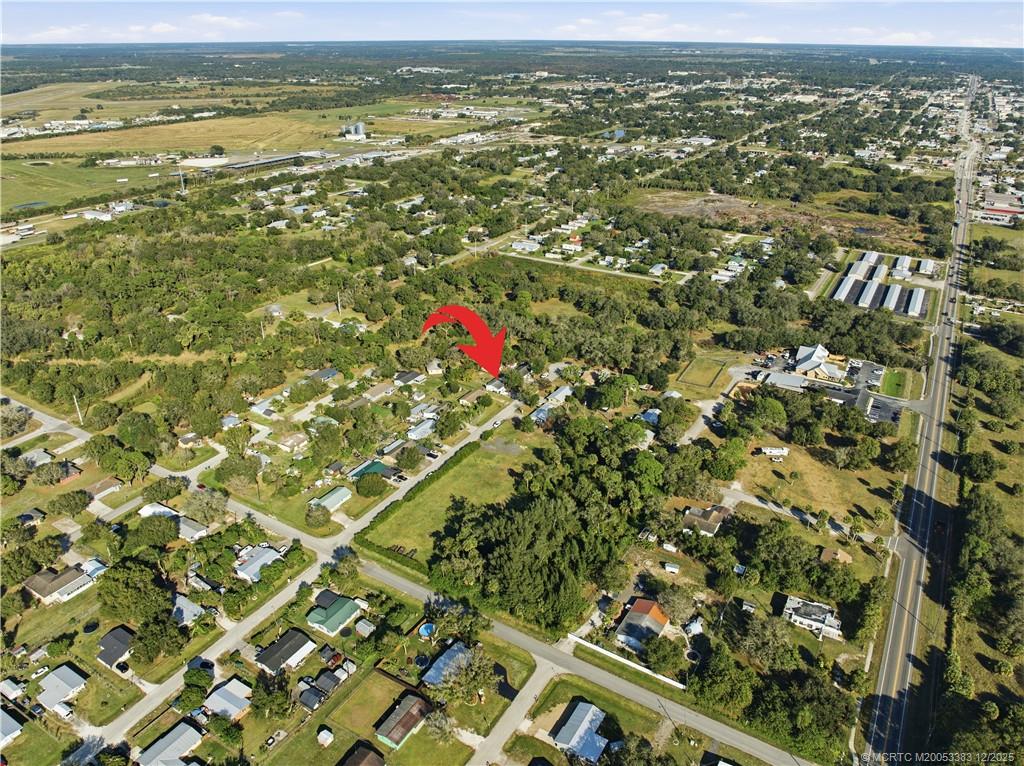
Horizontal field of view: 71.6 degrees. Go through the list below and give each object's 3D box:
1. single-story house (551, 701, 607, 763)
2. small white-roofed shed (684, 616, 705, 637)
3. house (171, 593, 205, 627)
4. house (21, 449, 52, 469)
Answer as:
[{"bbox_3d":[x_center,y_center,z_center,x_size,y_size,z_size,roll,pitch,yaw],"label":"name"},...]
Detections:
[{"bbox_3d":[22.270,102.850,209.120,12.500,4.170,15.960,15,30,28],"label":"single-story house"},{"bbox_3d":[63.326,84.389,245.315,4.100,2.700,5.500,15,30,28],"label":"small white-roofed shed"},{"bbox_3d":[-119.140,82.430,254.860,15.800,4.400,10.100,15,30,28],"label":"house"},{"bbox_3d":[-230.610,36.810,343.120,13.520,4.070,10.060,15,30,28],"label":"house"}]

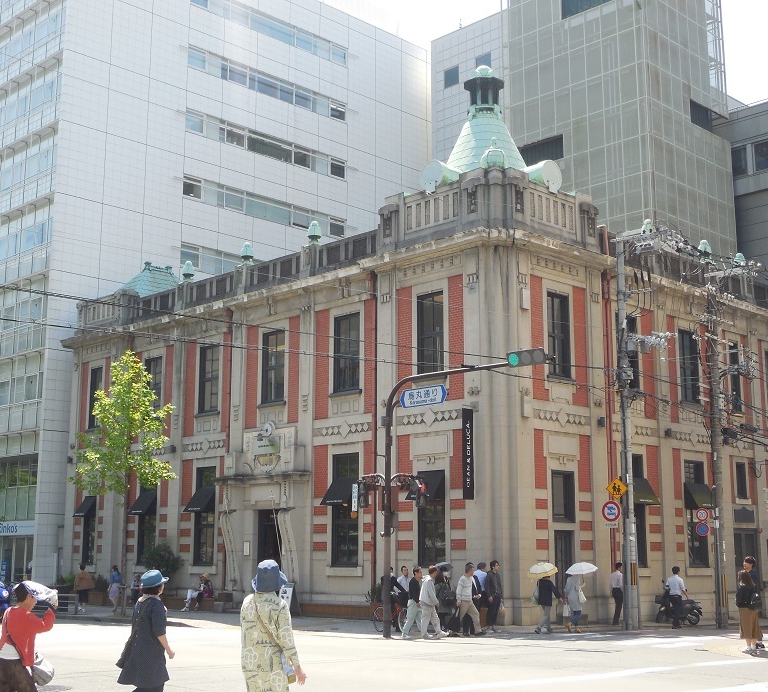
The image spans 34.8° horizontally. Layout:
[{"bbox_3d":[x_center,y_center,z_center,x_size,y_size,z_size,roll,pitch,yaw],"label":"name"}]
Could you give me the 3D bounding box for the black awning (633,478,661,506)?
[{"bbox_3d":[8.200,4.589,38.955,1.350,0.860,0.580,10,-14,-44],"label":"black awning"}]

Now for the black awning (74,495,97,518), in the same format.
[{"bbox_3d":[-11.310,6.084,46.383,0.520,0.792,1.020,10,-14,-42],"label":"black awning"}]

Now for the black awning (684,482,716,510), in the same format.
[{"bbox_3d":[9.494,4.487,36.606,0.550,0.764,1.250,-10,-15,44],"label":"black awning"}]

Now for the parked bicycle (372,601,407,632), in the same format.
[{"bbox_3d":[0.221,6.567,30.194,0.550,1.050,1.700,8,-13,-38],"label":"parked bicycle"}]

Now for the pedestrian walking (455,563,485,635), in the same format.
[{"bbox_3d":[2.078,6.050,29.255,0.750,1.714,0.500,2,-11,-8],"label":"pedestrian walking"}]

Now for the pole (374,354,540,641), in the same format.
[{"bbox_3d":[1.743,3.436,27.531,0.500,6.250,5.100,10,-15,-44],"label":"pole"}]

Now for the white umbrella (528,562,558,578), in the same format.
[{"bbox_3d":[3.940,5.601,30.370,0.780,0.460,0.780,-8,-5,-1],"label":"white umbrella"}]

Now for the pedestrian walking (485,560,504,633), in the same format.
[{"bbox_3d":[2.796,6.362,31.161,0.360,1.780,0.500,-6,-11,29],"label":"pedestrian walking"}]

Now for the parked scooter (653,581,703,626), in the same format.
[{"bbox_3d":[8.912,7.791,36.940,1.700,1.200,0.640,-10,-14,44],"label":"parked scooter"}]

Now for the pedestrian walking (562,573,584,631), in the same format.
[{"bbox_3d":[4.877,6.575,31.677,0.480,1.600,0.500,6,-12,-31],"label":"pedestrian walking"}]

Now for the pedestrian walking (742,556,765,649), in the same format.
[{"bbox_3d":[6.938,4.851,23.104,0.350,1.730,0.480,8,-13,-36],"label":"pedestrian walking"}]

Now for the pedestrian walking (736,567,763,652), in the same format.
[{"bbox_3d":[6.764,4.860,22.696,0.420,1.570,0.450,5,-11,-25],"label":"pedestrian walking"}]

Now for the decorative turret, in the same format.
[{"bbox_3d":[3.239,-6.659,39.155,4.400,4.800,4.400,9,-14,-42],"label":"decorative turret"}]

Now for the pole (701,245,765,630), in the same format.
[{"bbox_3d":[9.283,2.339,32.718,0.650,10.238,1.550,10,-14,-43],"label":"pole"}]

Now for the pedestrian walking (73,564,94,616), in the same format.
[{"bbox_3d":[-10.068,8.159,41.204,0.640,1.600,0.450,6,-12,-31],"label":"pedestrian walking"}]

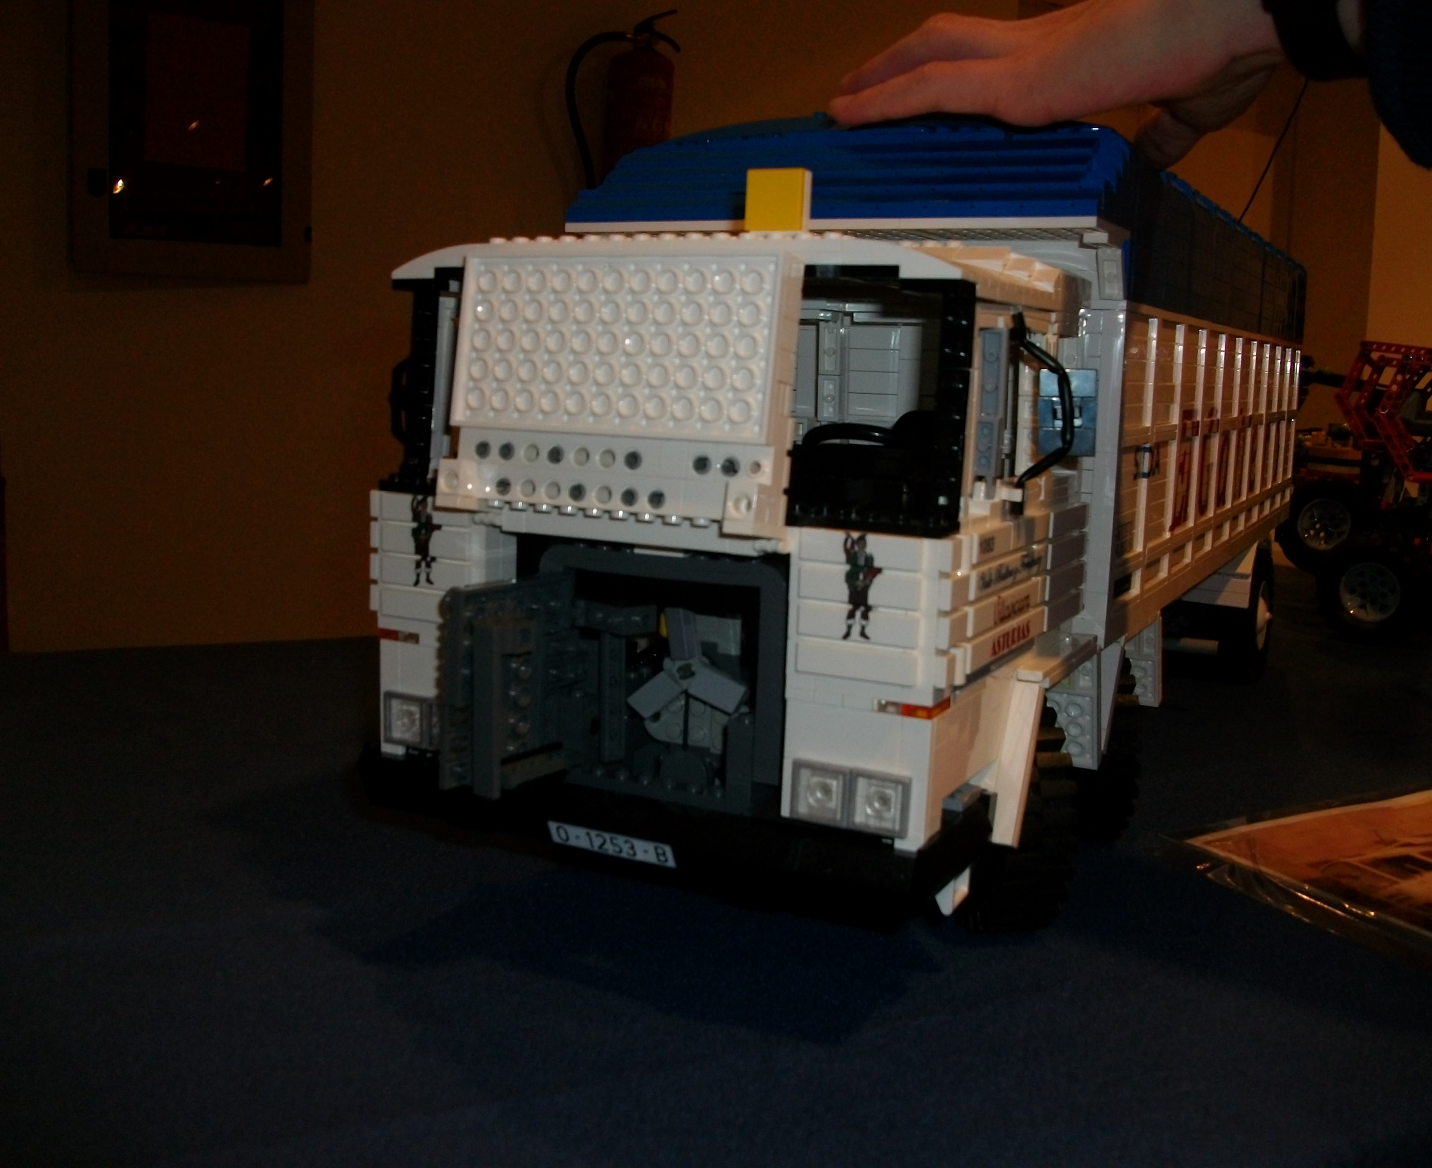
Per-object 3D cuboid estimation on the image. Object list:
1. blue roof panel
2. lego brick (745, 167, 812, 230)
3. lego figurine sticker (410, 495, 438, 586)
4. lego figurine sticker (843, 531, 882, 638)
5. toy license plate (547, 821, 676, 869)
[{"bbox_3d":[0.172,-0.171,0.746,0.193,0.072,0.618,6,10,27],"label":"blue roof panel"},{"bbox_3d":[0.017,-0.099,0.372,0.016,0.016,0.007,6,10,27],"label":"lego brick"},{"bbox_3d":[-0.086,-0.013,0.426,0.011,0.027,0.001,6,10,27],"label":"lego figurine sticker"},{"bbox_3d":[0.037,0.001,0.364,0.011,0.027,0.001,6,10,27],"label":"lego figurine sticker"},{"bbox_3d":[-0.029,0.073,0.403,0.040,0.008,0.002,6,10,27],"label":"toy license plate"}]

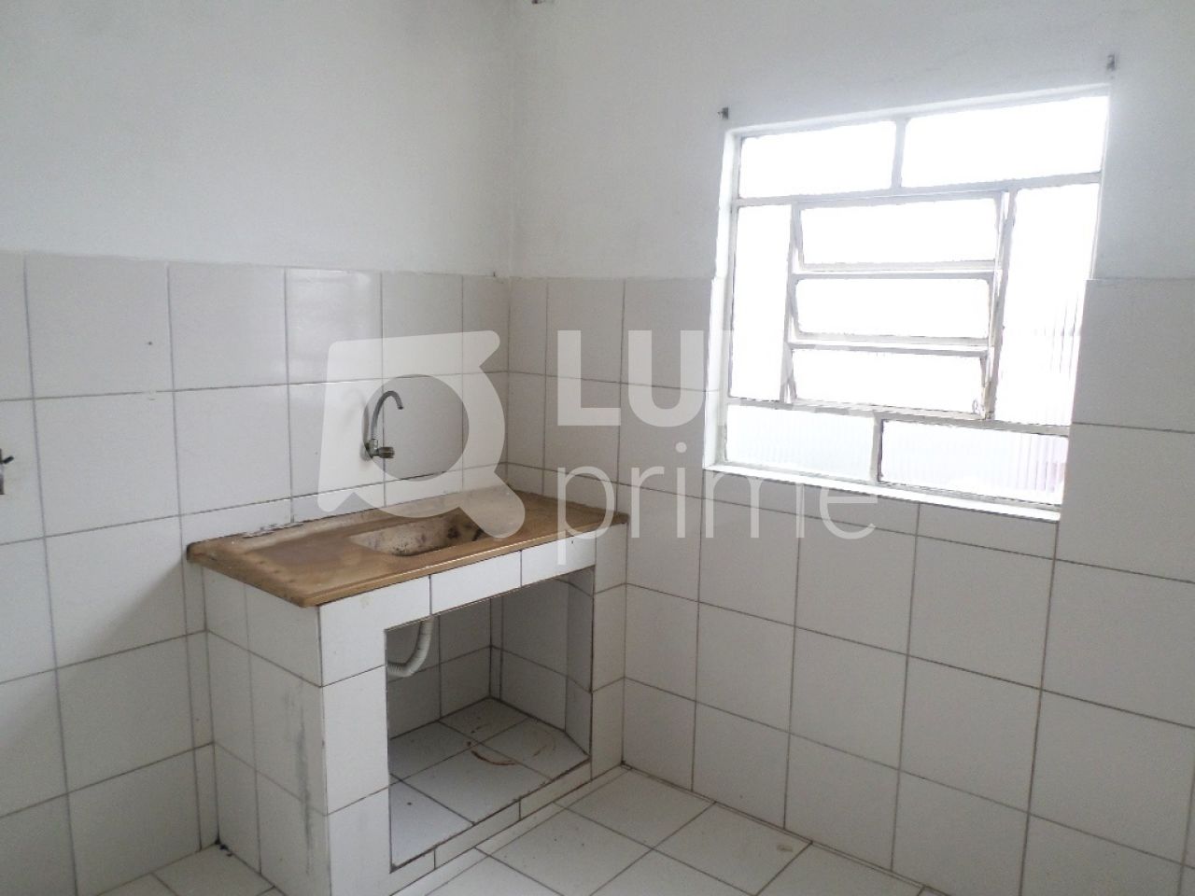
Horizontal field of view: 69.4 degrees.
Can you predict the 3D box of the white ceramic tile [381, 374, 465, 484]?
[{"bbox_3d":[-0.575,-0.069,2.860,0.010,0.325,0.323,8,11,39],"label":"white ceramic tile"}]

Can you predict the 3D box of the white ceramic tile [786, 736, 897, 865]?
[{"bbox_3d":[0.679,0.998,2.432,0.328,0.315,0.010,8,11,39],"label":"white ceramic tile"}]

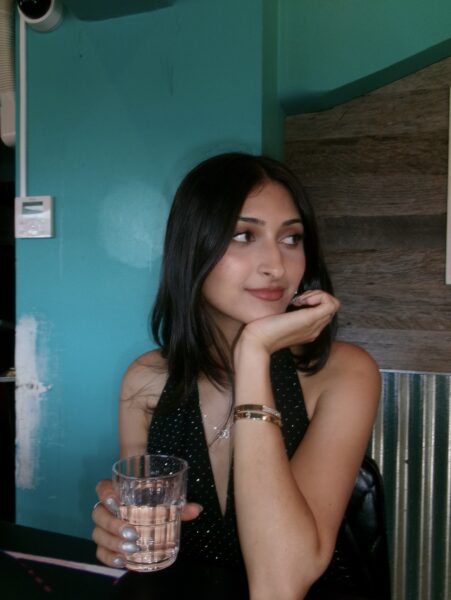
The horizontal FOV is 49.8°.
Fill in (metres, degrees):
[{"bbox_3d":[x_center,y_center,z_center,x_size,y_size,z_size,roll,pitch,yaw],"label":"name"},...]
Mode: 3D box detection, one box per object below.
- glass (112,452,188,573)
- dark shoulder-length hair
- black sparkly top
[{"bbox_3d":[-0.083,0.234,0.537,0.083,0.102,0.083,1,2,0],"label":"glass"},{"bbox_3d":[0.029,-0.040,0.700,0.250,0.335,0.235,0,2,-25],"label":"dark shoulder-length hair"},{"bbox_3d":[0.025,0.240,0.735,0.300,0.370,0.220,1,2,10],"label":"black sparkly top"}]

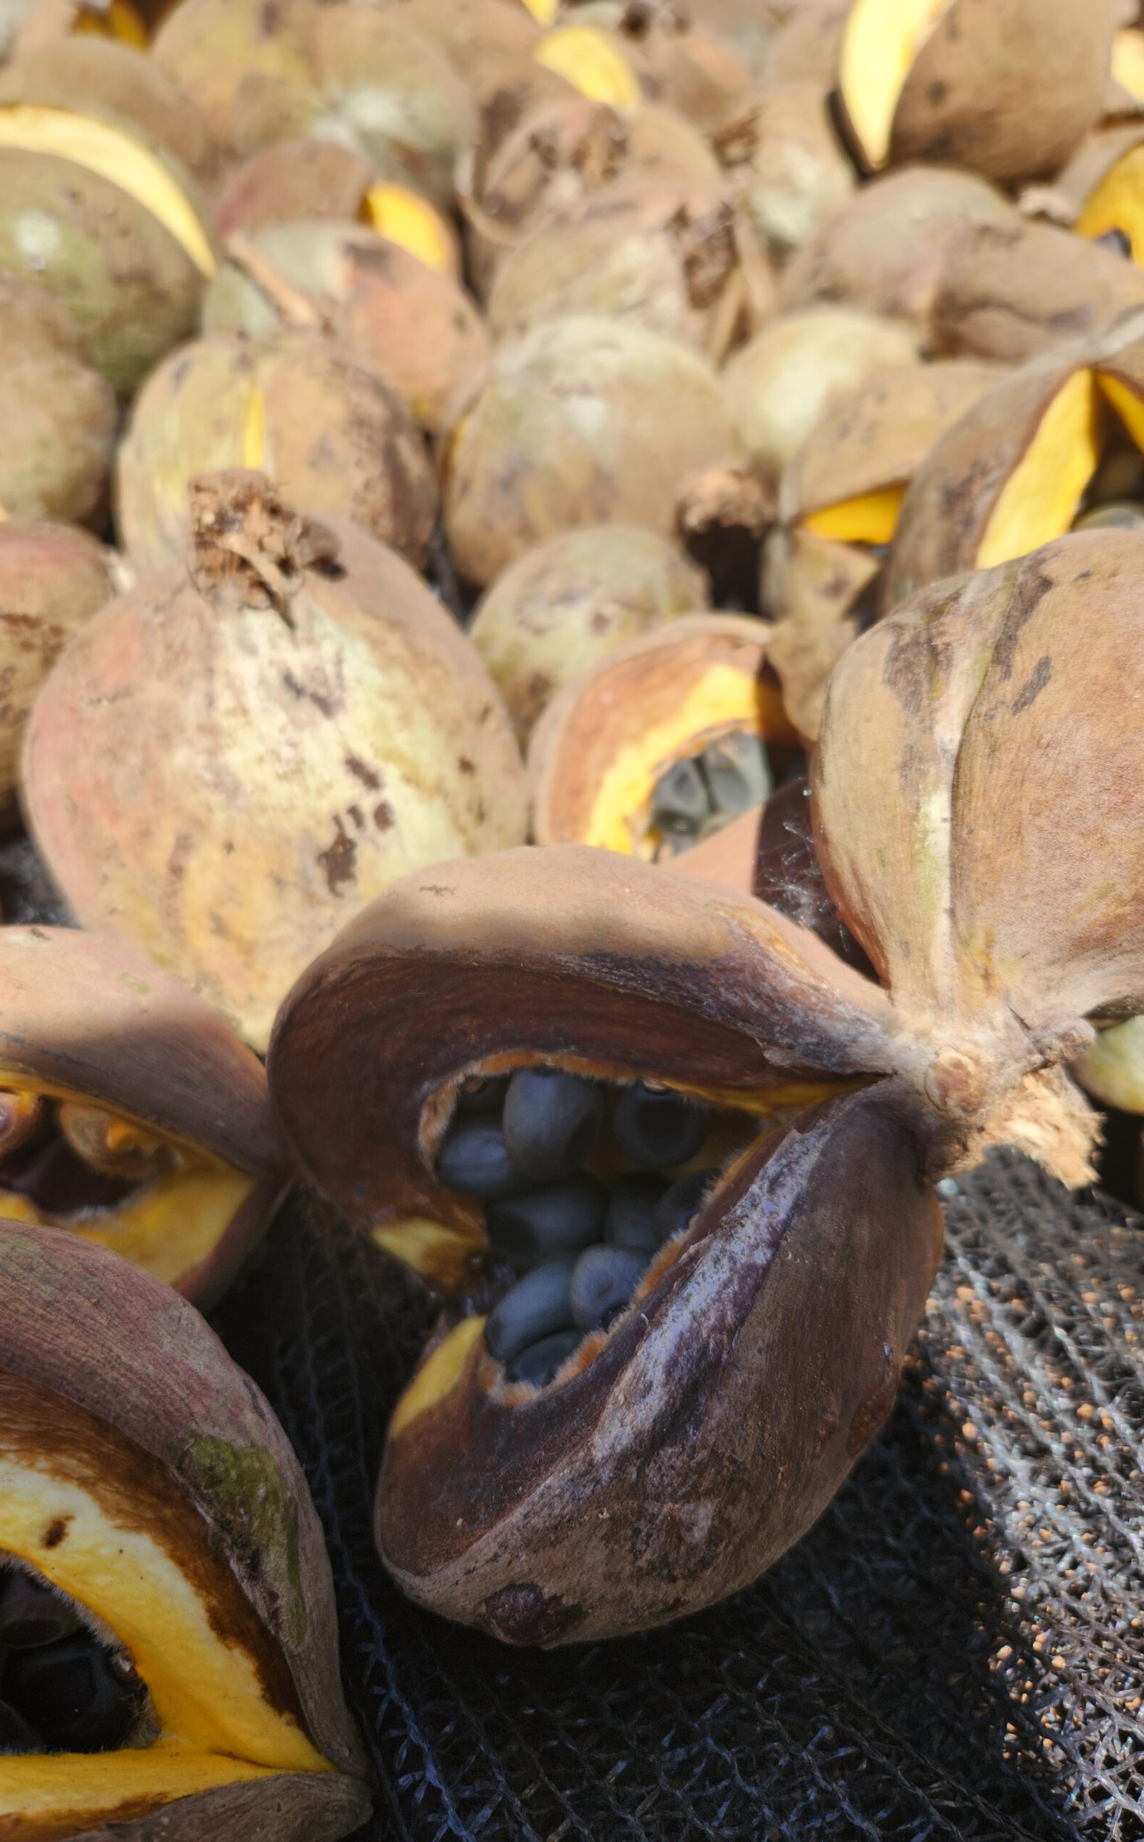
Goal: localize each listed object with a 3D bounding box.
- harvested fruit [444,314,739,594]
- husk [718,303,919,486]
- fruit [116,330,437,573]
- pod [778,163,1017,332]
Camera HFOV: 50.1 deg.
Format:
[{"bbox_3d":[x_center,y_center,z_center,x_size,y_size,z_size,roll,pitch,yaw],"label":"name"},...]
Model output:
[{"bbox_3d":[0.005,-0.122,0.325,0.077,0.070,0.076,0,50,0],"label":"harvested fruit"},{"bbox_3d":[0.071,-0.138,0.338,0.060,0.056,0.060,0,50,0],"label":"husk"},{"bbox_3d":[-0.075,-0.111,0.312,0.080,0.070,0.076,0,50,0],"label":"fruit"},{"bbox_3d":[0.103,-0.202,0.390,0.077,0.066,0.075,0,50,0],"label":"pod"}]

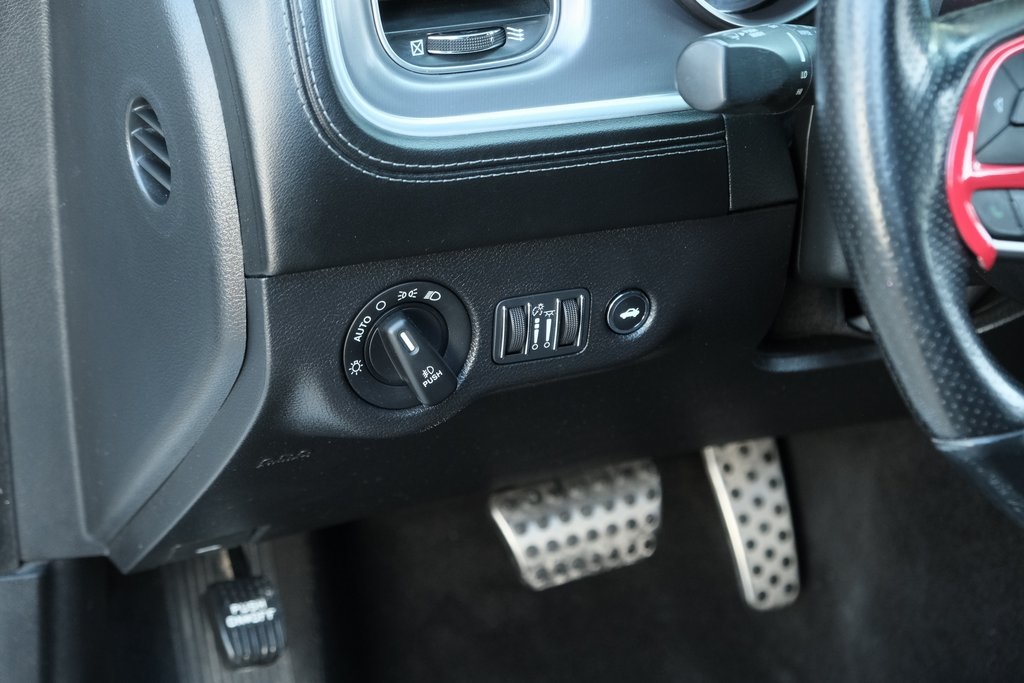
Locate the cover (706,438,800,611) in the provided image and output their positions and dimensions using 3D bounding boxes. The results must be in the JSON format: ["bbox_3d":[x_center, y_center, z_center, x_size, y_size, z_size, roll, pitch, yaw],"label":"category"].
[{"bbox_3d":[0.169,0.120,1.342,0.051,0.138,0.020,-6,-13,-20],"label":"cover"}]

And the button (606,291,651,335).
[{"bbox_3d":[0.058,-0.014,0.942,0.024,0.024,0.007,-7,26,-22],"label":"button"}]

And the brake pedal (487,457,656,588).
[{"bbox_3d":[0.043,0.126,1.296,0.122,0.070,0.028,-8,-8,-23],"label":"brake pedal"}]

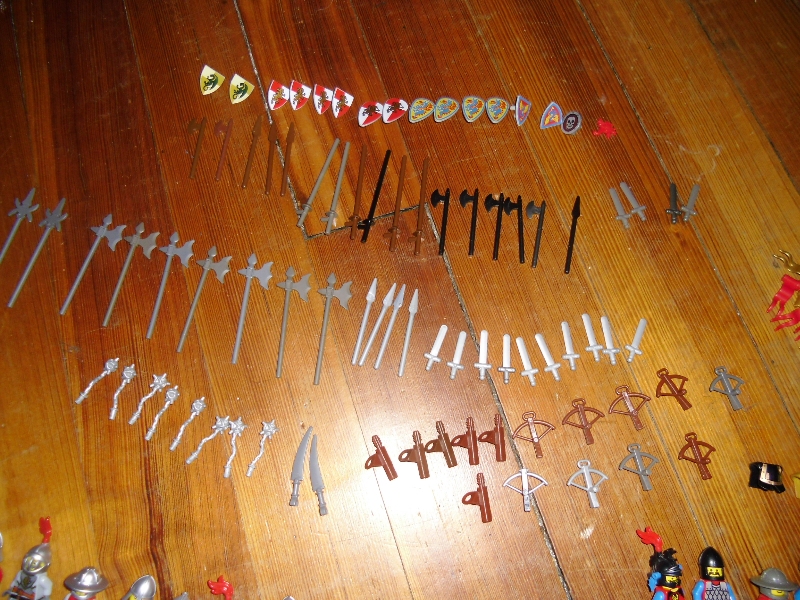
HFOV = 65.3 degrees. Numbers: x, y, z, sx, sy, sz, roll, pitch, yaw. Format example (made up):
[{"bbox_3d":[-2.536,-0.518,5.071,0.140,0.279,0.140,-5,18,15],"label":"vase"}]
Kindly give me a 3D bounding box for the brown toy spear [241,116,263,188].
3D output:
[{"bbox_3d":[-0.101,-0.102,0.429,0.006,0.004,0.059,8,70,3],"label":"brown toy spear"}]

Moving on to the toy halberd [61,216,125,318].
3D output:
[{"bbox_3d":[-0.197,-0.023,0.399,0.023,0.004,0.072,15,70,5],"label":"toy halberd"}]

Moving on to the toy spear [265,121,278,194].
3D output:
[{"bbox_3d":[-0.088,-0.098,0.430,0.006,0.003,0.059,0,70,0],"label":"toy spear"}]

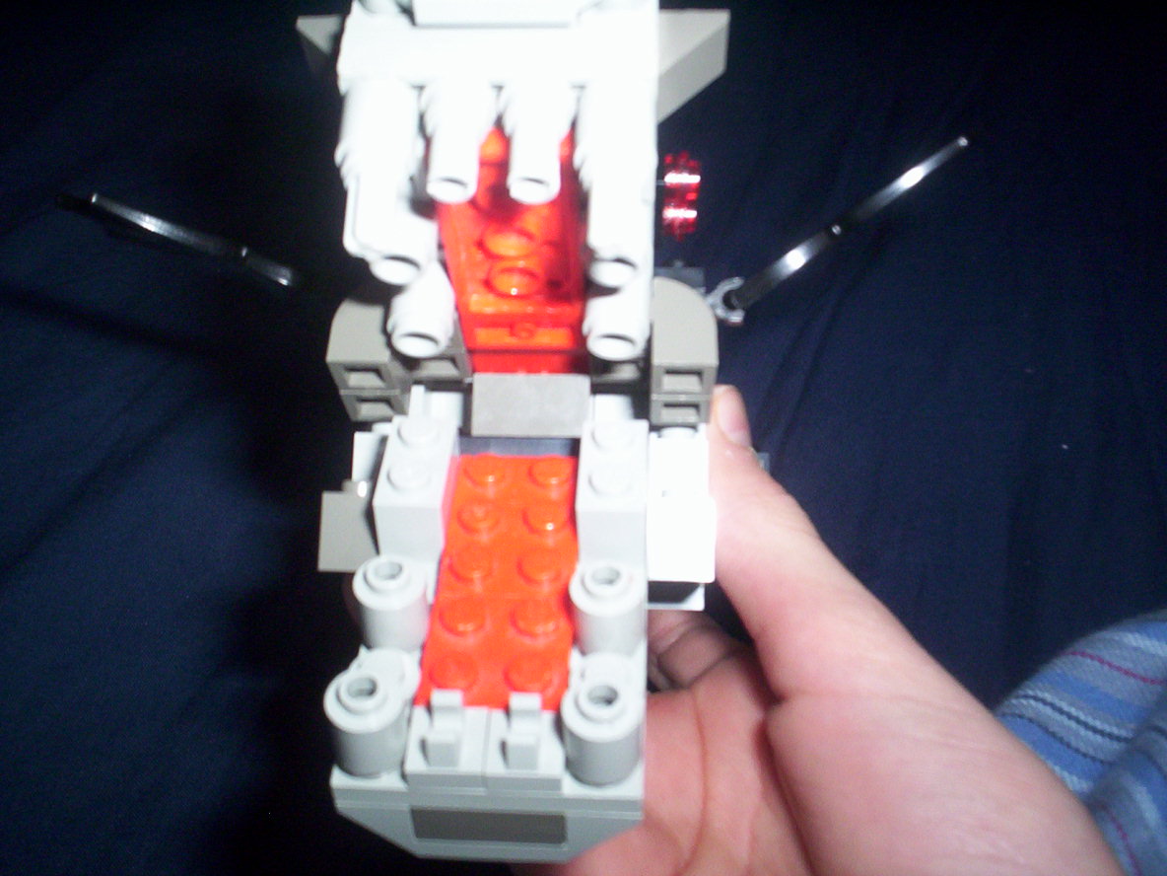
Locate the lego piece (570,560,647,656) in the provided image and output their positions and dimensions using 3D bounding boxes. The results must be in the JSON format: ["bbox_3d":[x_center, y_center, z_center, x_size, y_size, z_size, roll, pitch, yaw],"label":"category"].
[{"bbox_3d":[0.003,0.019,0.142,0.008,0.011,0.008,1,41,2],"label":"lego piece"}]

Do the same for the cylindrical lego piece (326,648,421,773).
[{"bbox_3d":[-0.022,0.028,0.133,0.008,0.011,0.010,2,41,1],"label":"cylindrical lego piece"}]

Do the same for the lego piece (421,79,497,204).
[{"bbox_3d":[-0.013,-0.029,0.129,0.008,0.008,0.010,1,65,2],"label":"lego piece"}]

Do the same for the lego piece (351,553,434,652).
[{"bbox_3d":[-0.021,0.019,0.143,0.008,0.011,0.008,1,41,2],"label":"lego piece"}]

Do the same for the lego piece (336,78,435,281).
[{"bbox_3d":[-0.020,-0.025,0.128,0.009,0.009,0.021,0,55,0],"label":"lego piece"}]

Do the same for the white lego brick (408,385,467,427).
[{"bbox_3d":[-0.020,-0.003,0.175,0.008,0.008,0.009,1,65,2],"label":"white lego brick"}]

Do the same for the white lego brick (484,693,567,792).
[{"bbox_3d":[-0.006,0.031,0.132,0.008,0.007,0.008,1,41,2],"label":"white lego brick"}]

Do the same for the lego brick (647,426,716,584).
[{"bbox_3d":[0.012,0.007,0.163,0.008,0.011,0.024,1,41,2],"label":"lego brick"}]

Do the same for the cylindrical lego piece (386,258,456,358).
[{"bbox_3d":[-0.020,-0.016,0.158,0.008,0.008,0.010,1,65,2],"label":"cylindrical lego piece"}]

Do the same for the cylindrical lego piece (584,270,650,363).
[{"bbox_3d":[0.004,-0.015,0.157,0.008,0.008,0.010,1,65,2],"label":"cylindrical lego piece"}]

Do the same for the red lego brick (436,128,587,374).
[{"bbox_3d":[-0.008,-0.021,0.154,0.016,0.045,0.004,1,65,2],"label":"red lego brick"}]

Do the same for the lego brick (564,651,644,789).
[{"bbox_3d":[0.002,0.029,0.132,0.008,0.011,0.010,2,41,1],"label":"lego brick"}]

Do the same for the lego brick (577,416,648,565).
[{"bbox_3d":[0.004,0.006,0.159,0.008,0.011,0.016,2,41,1],"label":"lego brick"}]

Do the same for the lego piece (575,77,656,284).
[{"bbox_3d":[0.003,-0.025,0.128,0.009,0.009,0.021,0,55,0],"label":"lego piece"}]

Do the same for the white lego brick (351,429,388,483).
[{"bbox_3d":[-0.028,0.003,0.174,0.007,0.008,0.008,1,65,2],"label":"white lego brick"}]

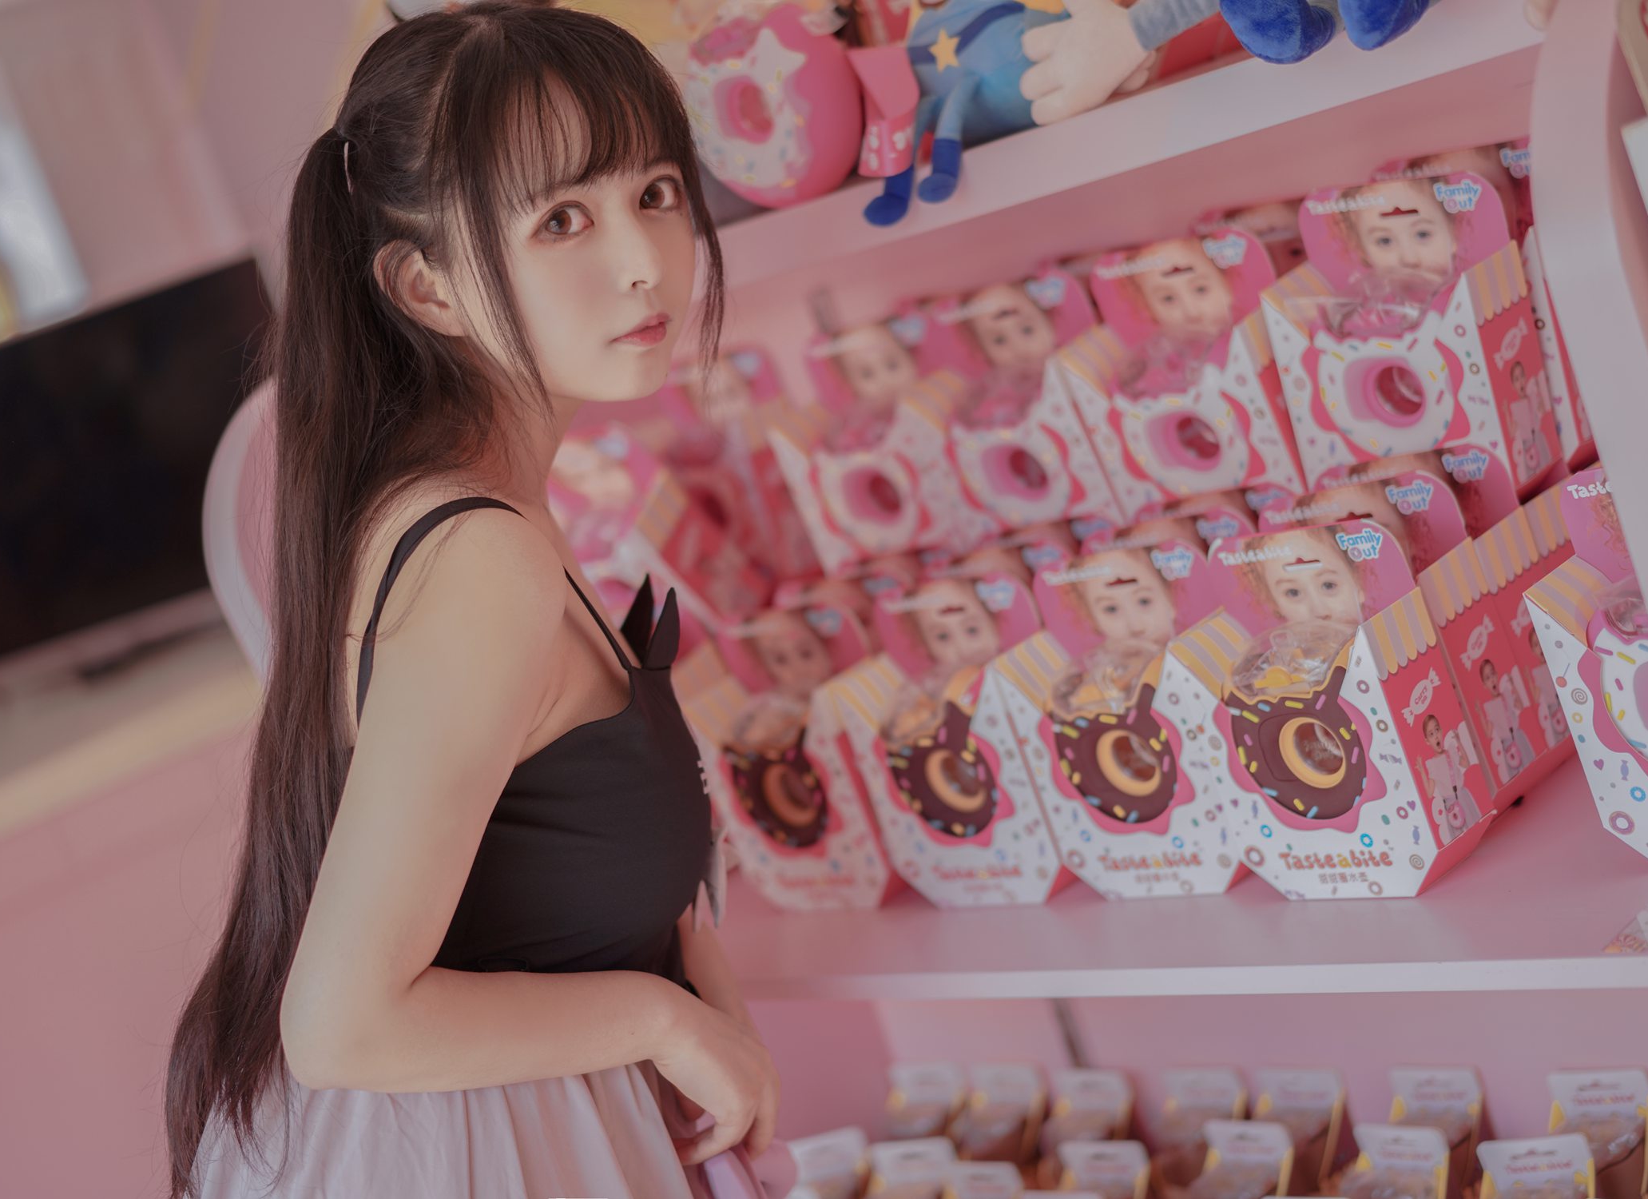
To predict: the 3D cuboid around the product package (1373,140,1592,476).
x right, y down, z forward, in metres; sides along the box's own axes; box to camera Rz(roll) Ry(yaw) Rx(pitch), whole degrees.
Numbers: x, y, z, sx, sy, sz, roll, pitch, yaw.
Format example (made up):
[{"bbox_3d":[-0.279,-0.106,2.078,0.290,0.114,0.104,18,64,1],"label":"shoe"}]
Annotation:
[{"bbox_3d":[0.442,-0.191,1.881,0.164,0.229,0.064,-2,20,45],"label":"product package"}]

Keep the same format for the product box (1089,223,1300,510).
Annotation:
[{"bbox_3d":[0.271,-0.142,1.981,0.164,0.229,0.064,-7,25,45],"label":"product box"}]

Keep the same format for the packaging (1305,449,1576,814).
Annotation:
[{"bbox_3d":[0.401,0.019,1.831,0.064,0.229,0.164,-29,13,-40],"label":"packaging"}]

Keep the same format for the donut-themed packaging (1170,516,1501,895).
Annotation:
[{"bbox_3d":[0.314,0.072,1.730,0.064,0.229,0.164,-29,13,-38],"label":"donut-themed packaging"}]

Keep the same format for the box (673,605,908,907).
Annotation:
[{"bbox_3d":[-0.017,0.122,2.125,0.164,0.229,0.064,-10,15,47],"label":"box"}]

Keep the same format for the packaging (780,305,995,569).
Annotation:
[{"bbox_3d":[0.053,-0.100,2.176,0.164,0.229,0.064,-11,19,47],"label":"packaging"}]

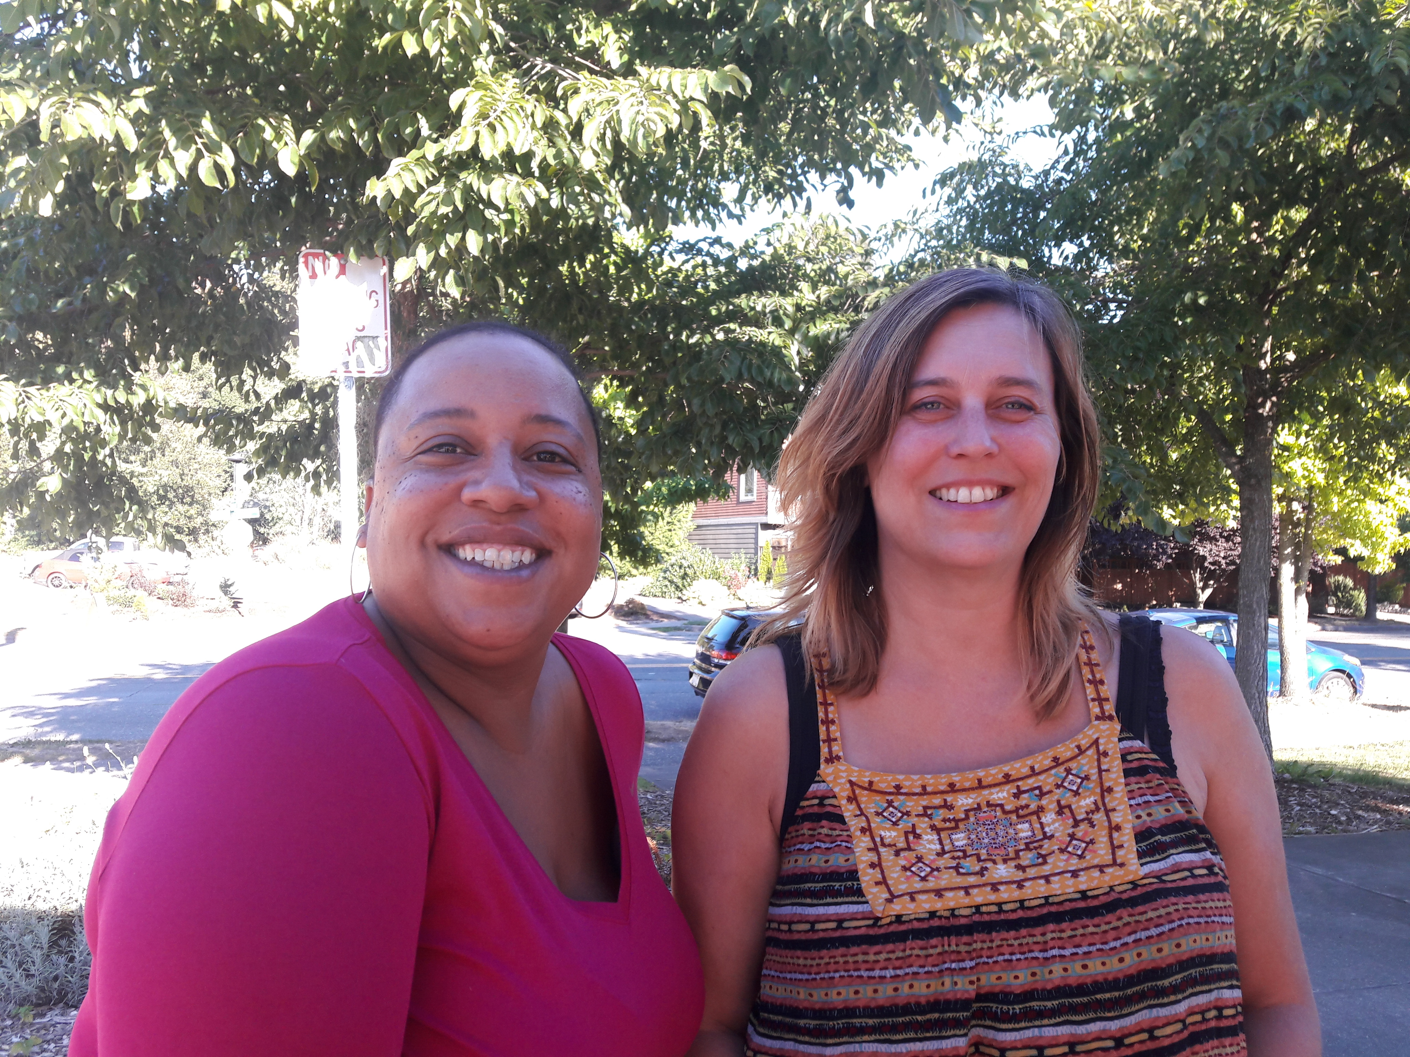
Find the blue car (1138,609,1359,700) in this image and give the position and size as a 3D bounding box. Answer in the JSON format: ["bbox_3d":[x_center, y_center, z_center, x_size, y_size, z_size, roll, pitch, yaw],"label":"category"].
[{"bbox_3d":[8.220,2.020,17.850,4.100,1.500,1.720,0,0,-8],"label":"blue car"}]

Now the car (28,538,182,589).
[{"bbox_3d":[-21.200,1.410,40.400,4.600,1.450,1.790,0,0,-5],"label":"car"}]

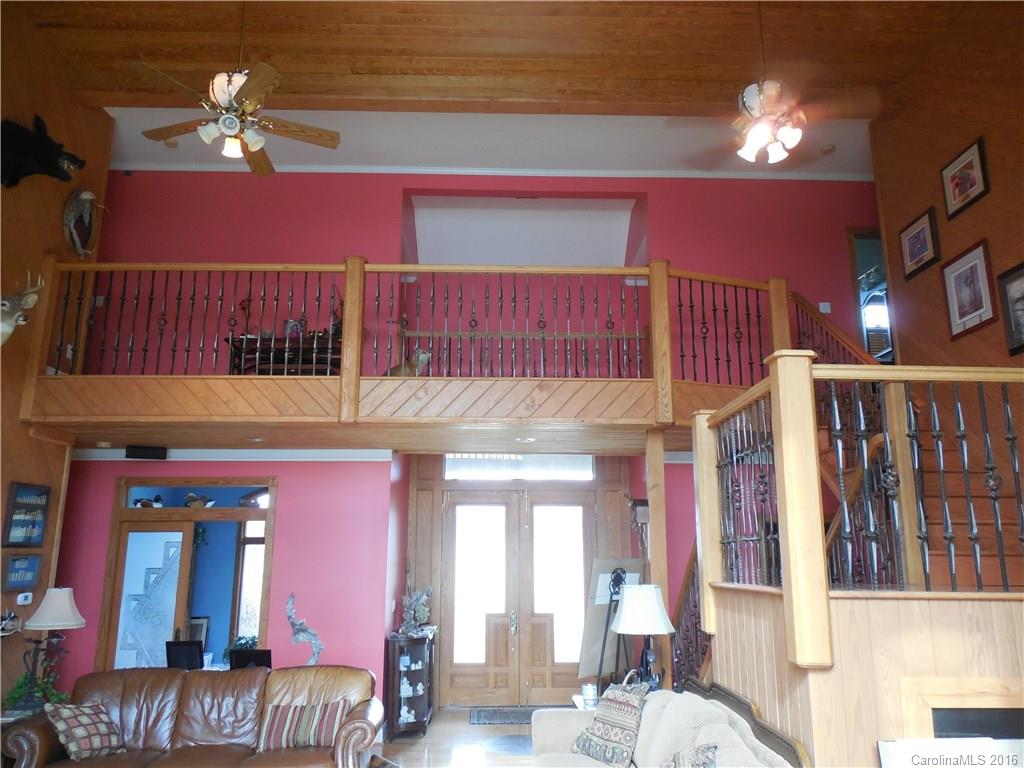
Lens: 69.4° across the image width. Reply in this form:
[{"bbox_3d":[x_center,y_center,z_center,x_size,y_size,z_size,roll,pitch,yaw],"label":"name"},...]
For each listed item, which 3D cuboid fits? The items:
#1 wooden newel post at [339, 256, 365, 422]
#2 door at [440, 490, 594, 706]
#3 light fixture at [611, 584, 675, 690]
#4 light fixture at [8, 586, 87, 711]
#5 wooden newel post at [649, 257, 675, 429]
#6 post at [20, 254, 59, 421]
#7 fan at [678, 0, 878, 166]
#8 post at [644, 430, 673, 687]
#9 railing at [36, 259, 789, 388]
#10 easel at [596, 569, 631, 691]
[{"bbox_3d":[-1.367,-0.383,6.328,0.155,1.450,0.155,1,-12,-1],"label":"wooden newel post"},{"bbox_3d":[0.079,2.471,8.654,1.830,2.430,0.060,1,-12,-1],"label":"door"},{"bbox_3d":[0.979,1.872,5.339,0.460,0.820,0.460,1,-12,-1],"label":"light fixture"},{"bbox_3d":[-3.179,1.804,5.033,0.440,0.820,0.440,1,-12,-1],"label":"light fixture"},{"bbox_3d":[1.288,-0.351,6.362,0.155,1.450,0.155,1,-12,-1],"label":"wooden newel post"},{"bbox_3d":[-3.993,-0.390,6.299,0.155,1.450,0.155,1,-12,-1],"label":"post"},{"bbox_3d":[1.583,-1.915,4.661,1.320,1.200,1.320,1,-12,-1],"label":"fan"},{"bbox_3d":[1.211,1.751,6.086,0.145,2.750,0.145,1,-12,-1],"label":"post"},{"bbox_3d":[-0.777,-0.521,6.449,6.400,1.020,0.320,1,-12,-1],"label":"railing"},{"bbox_3d":[0.938,2.421,6.447,0.560,1.600,0.500,1,-12,-1],"label":"easel"}]

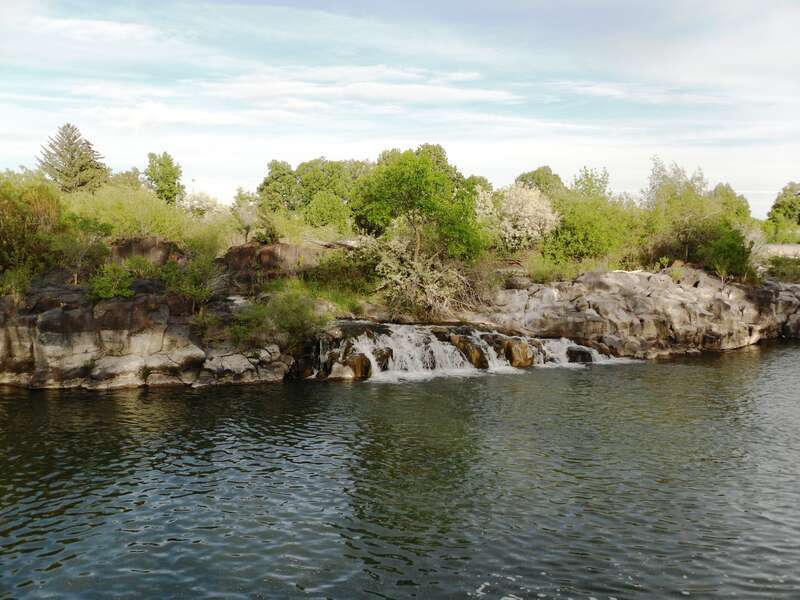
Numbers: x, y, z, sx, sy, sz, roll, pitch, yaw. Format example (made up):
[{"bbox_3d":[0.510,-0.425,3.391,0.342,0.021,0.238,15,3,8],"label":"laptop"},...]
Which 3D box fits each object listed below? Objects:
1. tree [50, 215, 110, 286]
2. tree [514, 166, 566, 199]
[{"bbox_3d":[-9.831,-1.523,32.000,1.850,2.170,1.800,0,4,0],"label":"tree"},{"bbox_3d":[14.185,-9.945,105.000,5.650,7.070,6.000,0,3,0],"label":"tree"}]

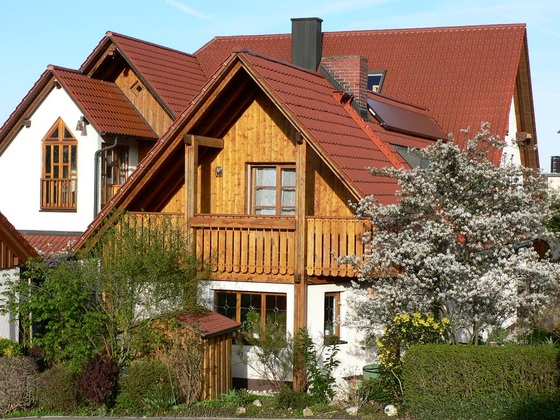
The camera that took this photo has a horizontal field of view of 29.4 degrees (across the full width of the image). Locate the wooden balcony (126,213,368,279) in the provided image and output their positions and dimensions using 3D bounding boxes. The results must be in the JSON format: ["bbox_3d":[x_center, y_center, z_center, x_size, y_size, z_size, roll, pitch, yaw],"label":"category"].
[{"bbox_3d":[-0.574,0.722,22.137,5.262,1.246,1.300,1,1,20],"label":"wooden balcony"}]

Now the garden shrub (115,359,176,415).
[{"bbox_3d":[-2.478,3.166,19.691,1.120,0.950,1.000,0,1,0],"label":"garden shrub"}]

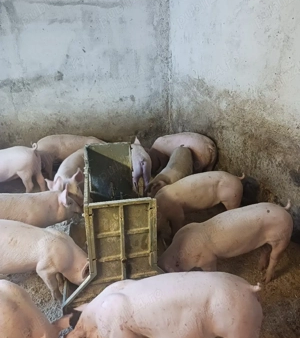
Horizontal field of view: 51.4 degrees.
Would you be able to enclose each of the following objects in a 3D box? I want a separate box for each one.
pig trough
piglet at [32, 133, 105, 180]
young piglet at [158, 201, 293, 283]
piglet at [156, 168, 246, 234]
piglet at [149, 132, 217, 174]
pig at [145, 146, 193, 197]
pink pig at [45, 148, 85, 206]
[{"bbox_3d":[-0.273,0.338,2.533,0.840,0.765,1.247,-5,21,-9],"label":"pig trough"},{"bbox_3d":[-1.024,-0.177,4.283,1.020,0.500,0.280,1,21,6],"label":"piglet"},{"bbox_3d":[0.541,0.541,2.247,0.980,0.560,0.300,-6,21,-11],"label":"young piglet"},{"bbox_3d":[0.446,0.316,2.867,1.000,0.540,0.300,-9,22,-20],"label":"piglet"},{"bbox_3d":[0.416,-0.193,4.192,0.970,0.540,0.300,4,22,14],"label":"piglet"},{"bbox_3d":[0.212,0.077,3.598,0.250,0.470,0.880,14,26,34],"label":"pig"},{"bbox_3d":[-0.778,0.115,3.509,0.280,0.500,0.980,2,21,8],"label":"pink pig"}]

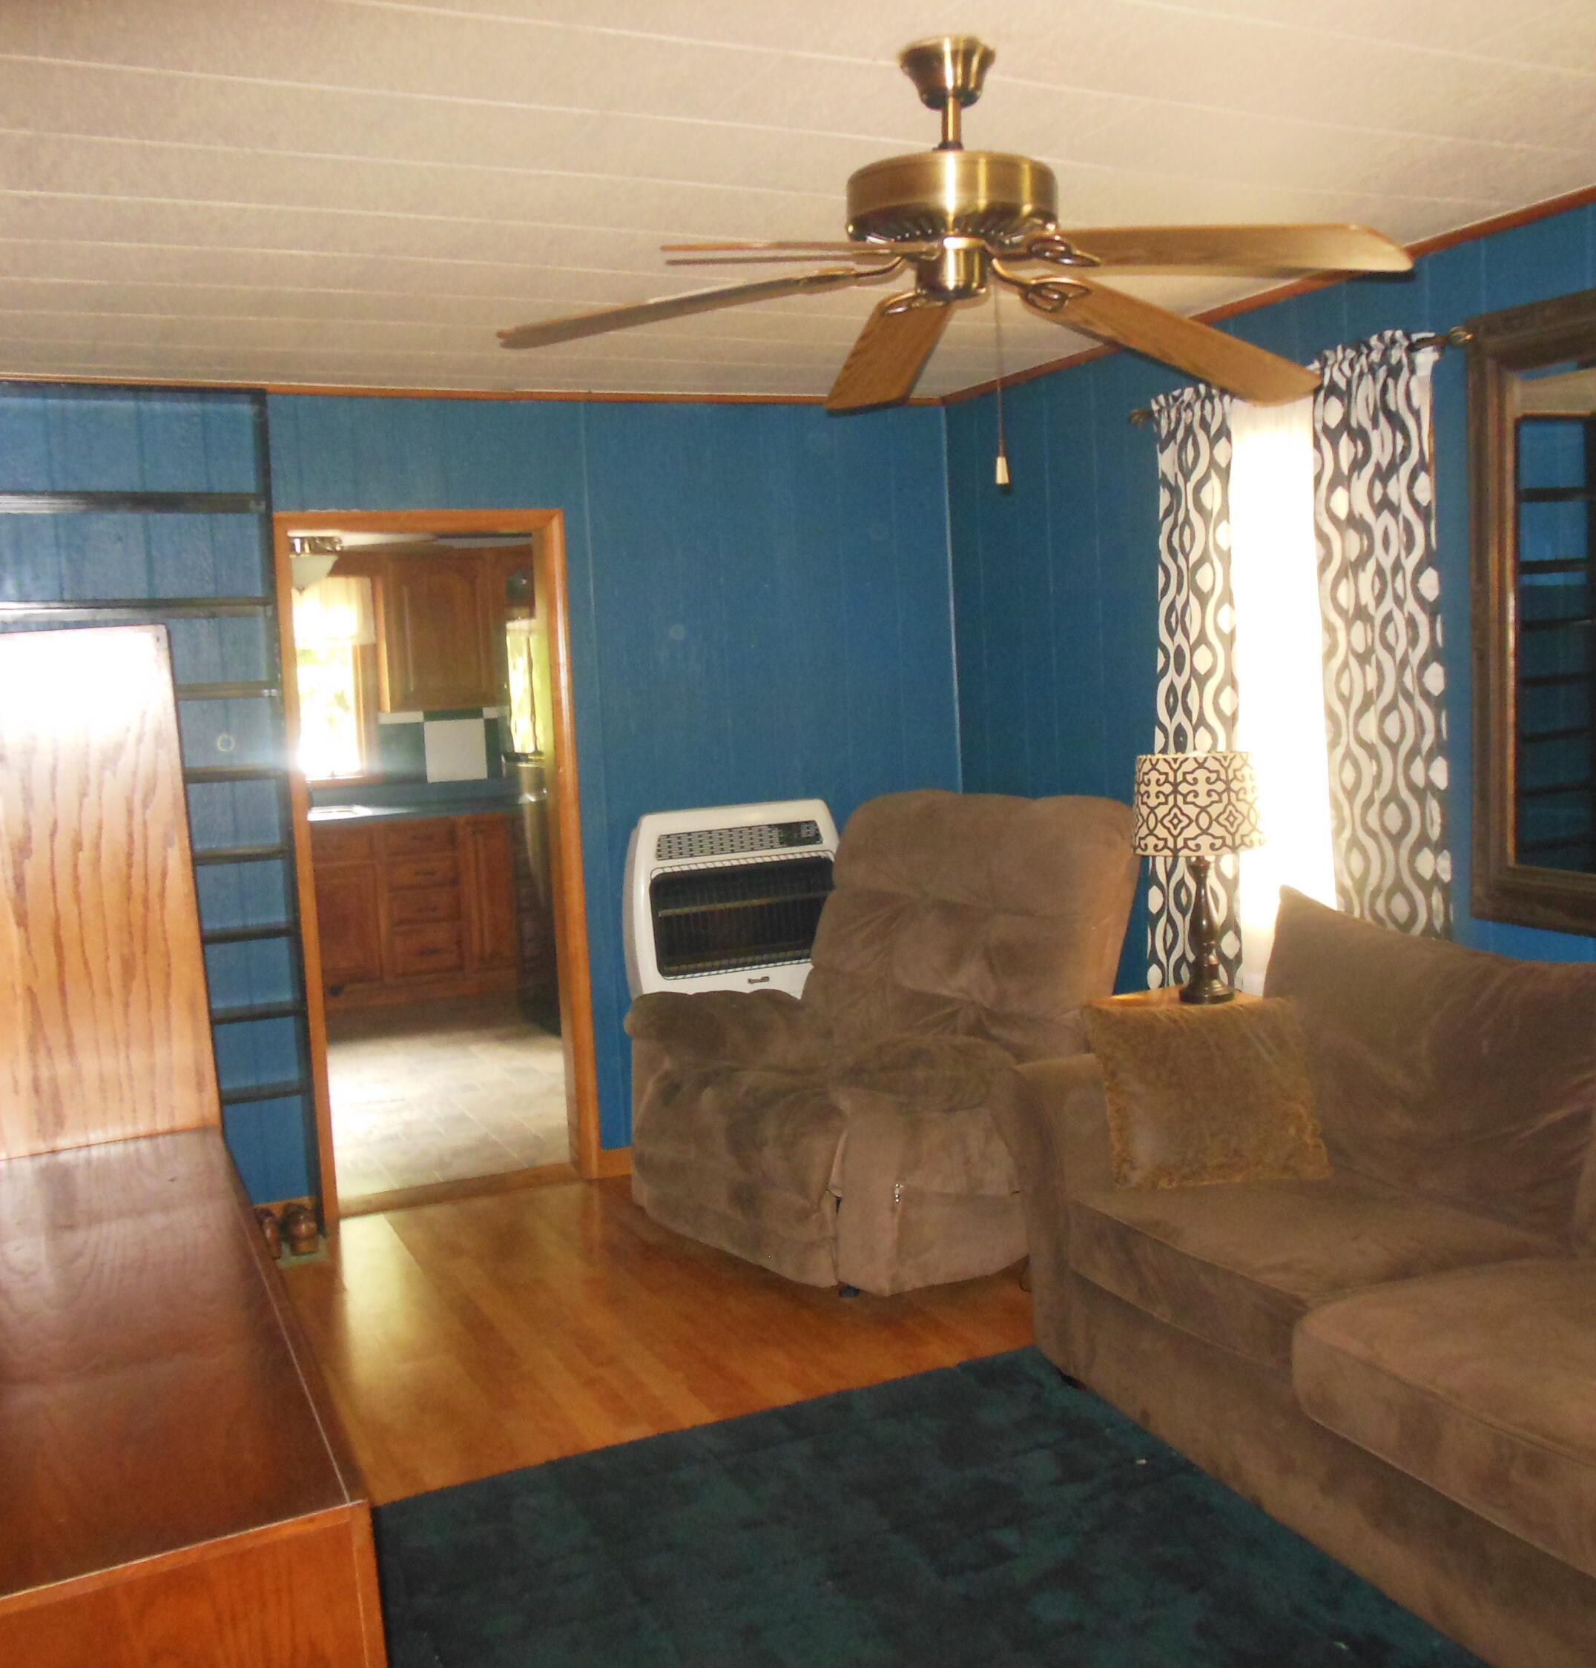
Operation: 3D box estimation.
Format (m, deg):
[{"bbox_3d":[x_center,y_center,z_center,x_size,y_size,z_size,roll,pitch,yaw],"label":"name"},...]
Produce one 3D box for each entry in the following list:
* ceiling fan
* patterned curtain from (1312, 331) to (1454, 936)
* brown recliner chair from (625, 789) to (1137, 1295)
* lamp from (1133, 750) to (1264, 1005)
[{"bbox_3d":[0.216,-0.877,2.223,1.280,0.394,1.280,-6,7,-26],"label":"ceiling fan"},{"bbox_3d":[1.355,-0.070,3.722,0.089,2.100,0.364,-6,7,-26],"label":"patterned curtain"},{"bbox_3d":[0.189,0.518,4.546,1.015,1.143,1.005,-8,8,-40],"label":"brown recliner chair"},{"bbox_3d":[1.017,0.104,3.994,0.310,0.603,0.310,-3,6,0],"label":"lamp"}]

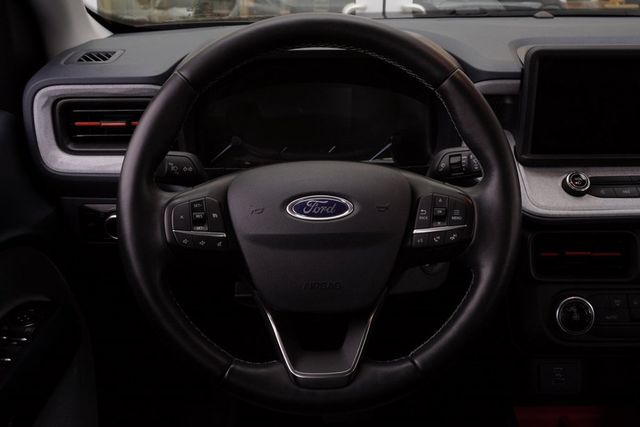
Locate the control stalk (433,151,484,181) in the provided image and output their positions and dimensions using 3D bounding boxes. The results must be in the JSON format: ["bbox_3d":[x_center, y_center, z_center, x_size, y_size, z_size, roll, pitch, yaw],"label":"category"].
[{"bbox_3d":[0.147,-0.049,0.760,0.072,0.032,0.028,0,-5,0],"label":"control stalk"}]

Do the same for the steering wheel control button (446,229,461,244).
[{"bbox_3d":[0.126,0.022,0.702,0.014,0.015,0.007,0,8,0],"label":"steering wheel control button"}]

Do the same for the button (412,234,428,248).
[{"bbox_3d":[0.095,0.026,0.702,0.015,0.013,0.007,0,8,0],"label":"button"}]

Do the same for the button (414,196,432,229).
[{"bbox_3d":[0.097,-0.001,0.698,0.016,0.029,0.008,0,-5,0],"label":"button"}]

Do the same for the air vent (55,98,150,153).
[{"bbox_3d":[-0.242,-0.103,0.872,0.134,0.064,0.040,0,21,0],"label":"air vent"}]

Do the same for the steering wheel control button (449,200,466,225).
[{"bbox_3d":[0.129,-0.001,0.699,0.017,0.025,0.007,0,0,0],"label":"steering wheel control button"}]

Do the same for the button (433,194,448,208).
[{"bbox_3d":[0.113,-0.012,0.698,0.015,0.013,0.008,0,-5,0],"label":"button"}]

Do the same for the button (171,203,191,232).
[{"bbox_3d":[-0.129,0.004,0.699,0.018,0.025,0.007,0,0,0],"label":"button"}]

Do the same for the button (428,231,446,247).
[{"bbox_3d":[0.111,0.024,0.702,0.016,0.014,0.007,0,8,0],"label":"button"}]

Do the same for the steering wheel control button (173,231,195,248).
[{"bbox_3d":[-0.127,0.024,0.696,0.020,0.016,0.008,0,-5,0],"label":"steering wheel control button"}]

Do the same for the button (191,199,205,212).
[{"bbox_3d":[-0.114,-0.007,0.699,0.013,0.012,0.007,0,0,0],"label":"button"}]

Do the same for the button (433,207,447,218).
[{"bbox_3d":[0.112,-0.001,0.698,0.013,0.011,0.008,0,-5,0],"label":"button"}]

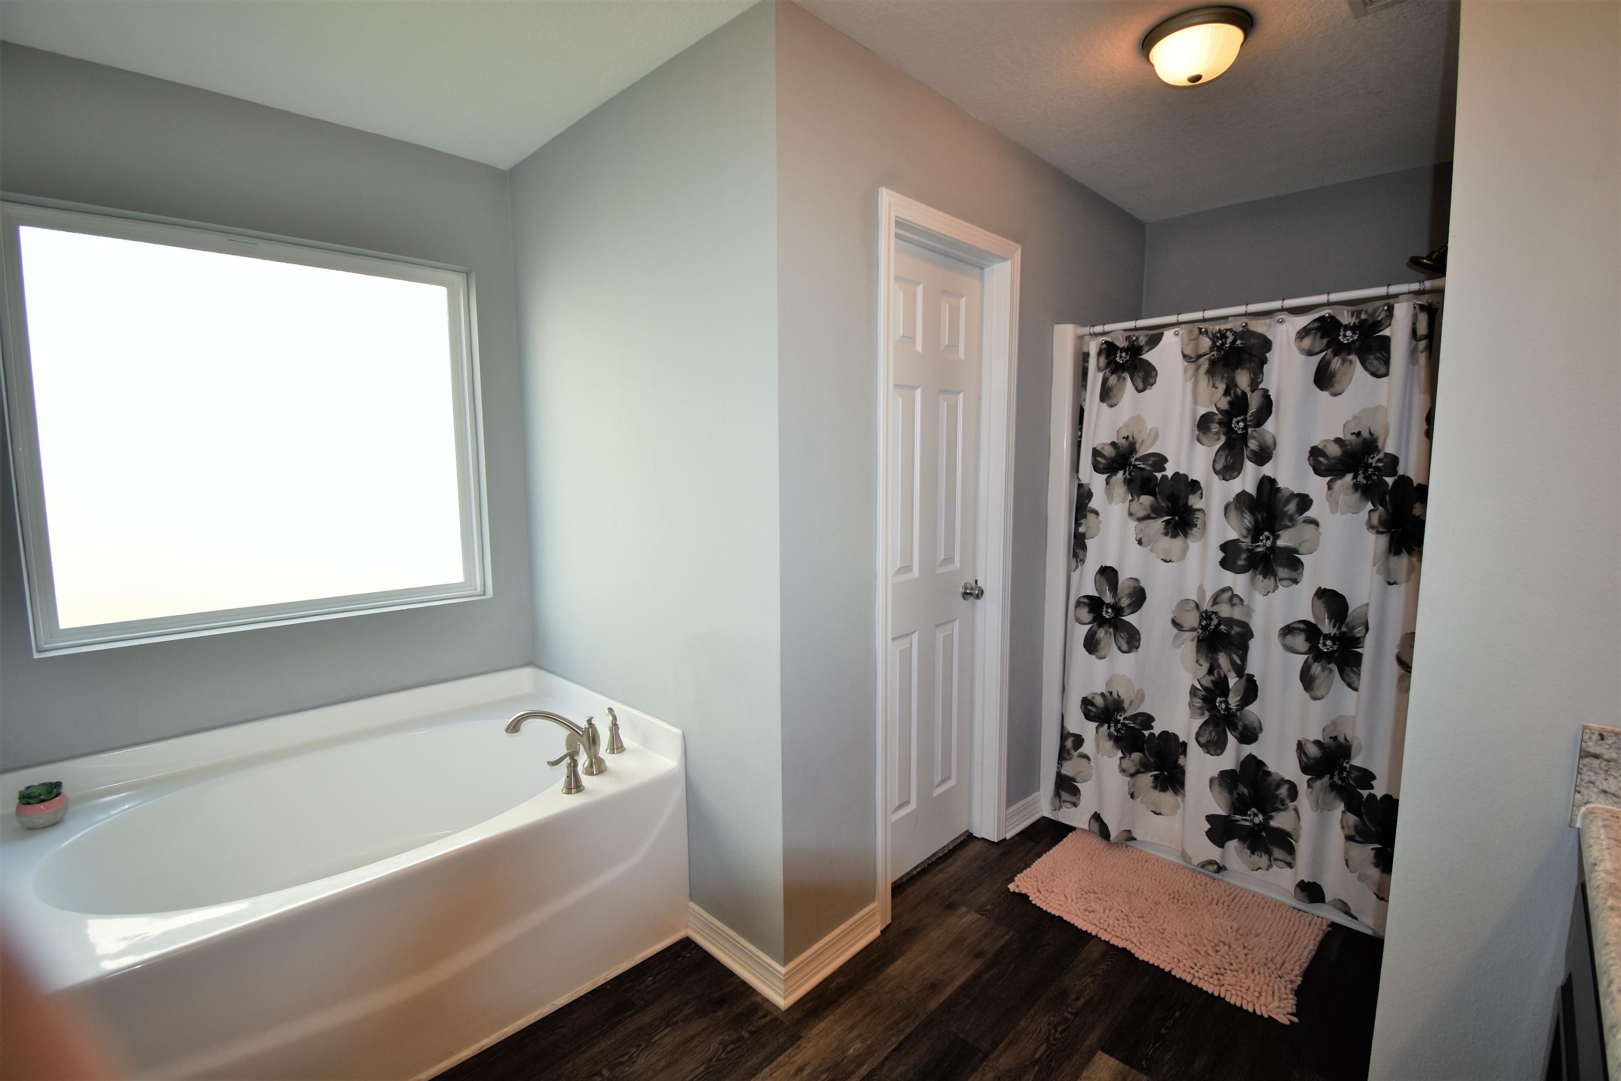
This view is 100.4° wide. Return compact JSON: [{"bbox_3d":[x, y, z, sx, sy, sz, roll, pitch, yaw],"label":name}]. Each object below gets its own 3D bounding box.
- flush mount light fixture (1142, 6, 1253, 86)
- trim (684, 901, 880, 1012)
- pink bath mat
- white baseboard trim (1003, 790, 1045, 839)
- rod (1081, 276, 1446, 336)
[{"bbox_3d":[0.969,-1.209,1.703,0.245,0.106,0.245,-7,9,-44],"label":"flush mount light fixture"},{"bbox_3d":[-0.079,1.132,2.030,0.393,0.120,0.423,-7,9,-44],"label":"trim"},{"bbox_3d":[1.109,1.155,2.144,0.493,0.030,0.796,-7,9,-44],"label":"pink bath mat"},{"bbox_3d":[0.835,1.059,2.625,0.250,0.120,0.016,-7,9,-44],"label":"white baseboard trim"},{"bbox_3d":[1.360,-0.729,2.138,0.028,0.028,1.020,-7,9,-44],"label":"rod"}]

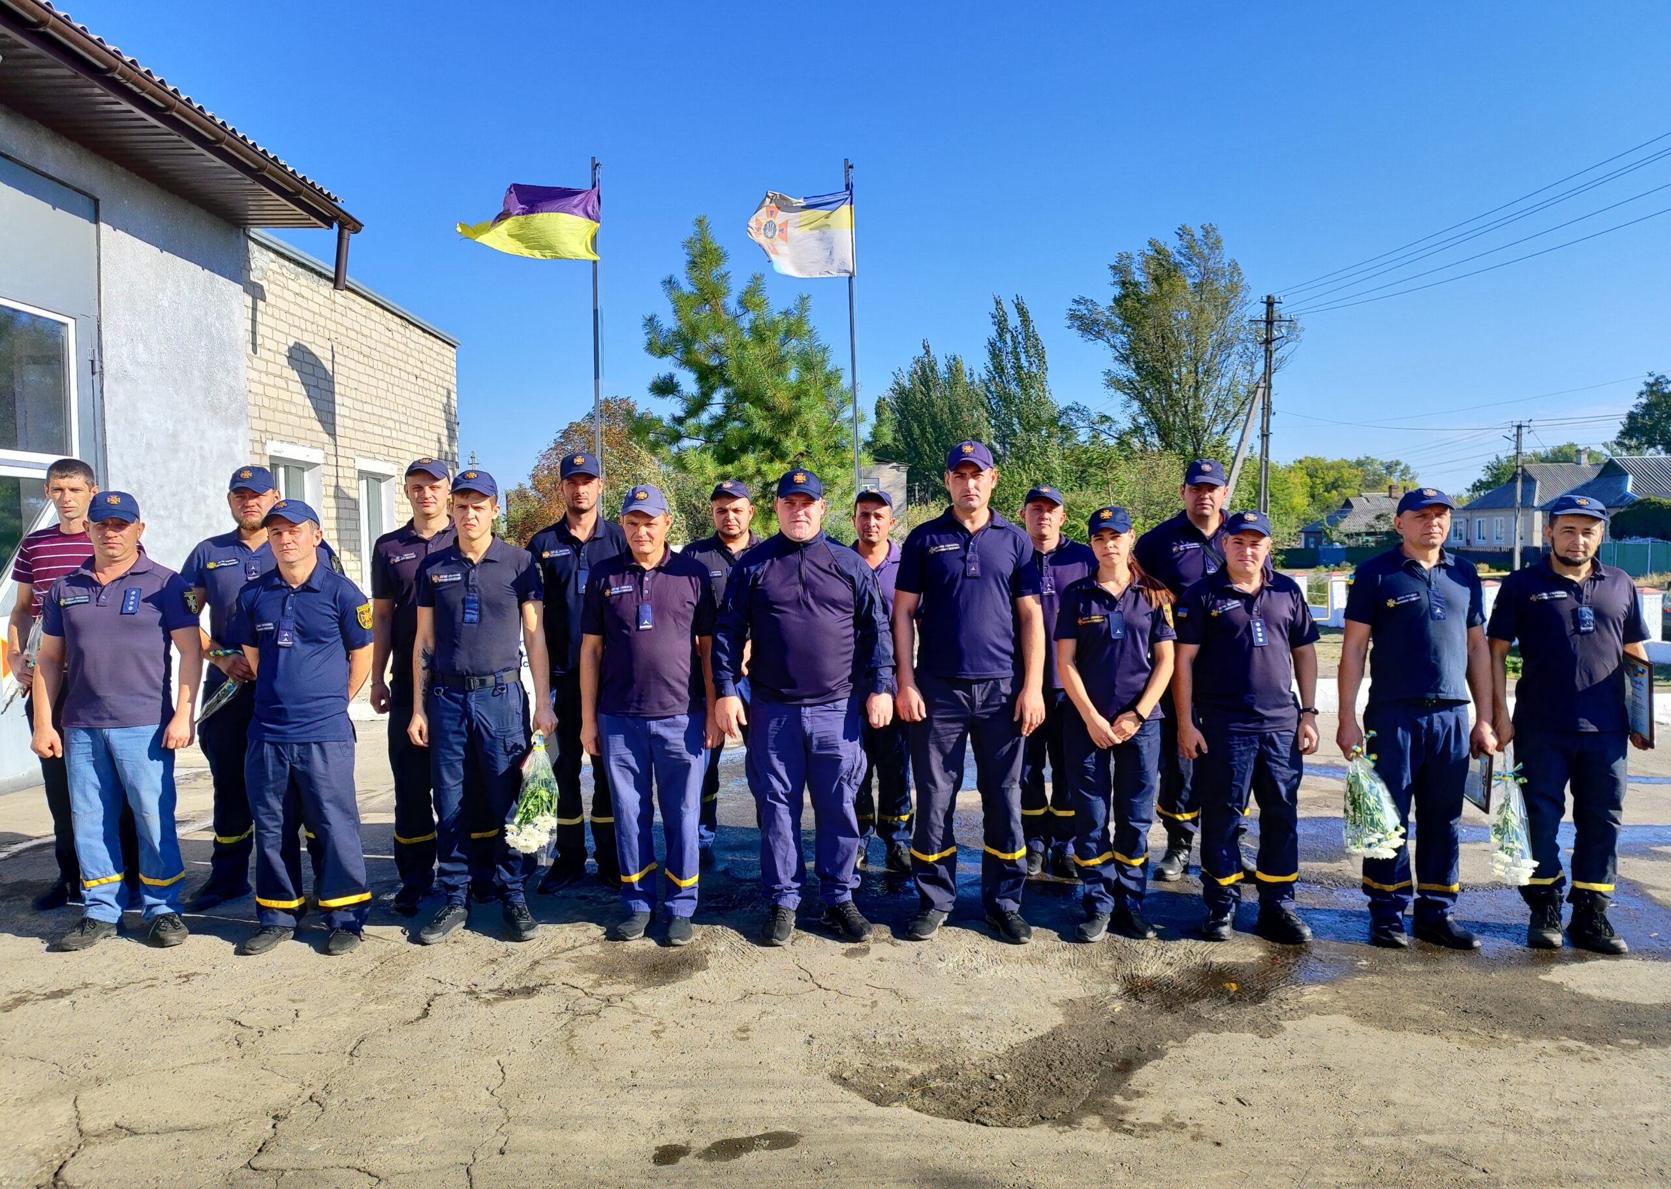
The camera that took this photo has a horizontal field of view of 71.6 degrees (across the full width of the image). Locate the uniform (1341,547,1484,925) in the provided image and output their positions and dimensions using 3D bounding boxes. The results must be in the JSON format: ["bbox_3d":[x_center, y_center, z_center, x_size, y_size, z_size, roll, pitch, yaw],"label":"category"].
[{"bbox_3d":[2.221,0.547,4.445,0.550,1.448,0.320,-1,3,-6],"label":"uniform"}]

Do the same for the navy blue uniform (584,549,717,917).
[{"bbox_3d":[-0.730,0.547,4.548,0.520,1.456,0.310,-1,3,-6],"label":"navy blue uniform"}]

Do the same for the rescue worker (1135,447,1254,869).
[{"bbox_3d":[1.685,0.320,5.313,0.620,1.884,0.400,0,3,7],"label":"rescue worker"}]

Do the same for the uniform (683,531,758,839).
[{"bbox_3d":[-0.510,0.453,5.553,0.510,1.530,0.320,0,3,0],"label":"uniform"}]

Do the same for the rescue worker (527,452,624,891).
[{"bbox_3d":[-1.153,0.326,5.155,0.560,1.916,0.380,-1,3,-10],"label":"rescue worker"}]

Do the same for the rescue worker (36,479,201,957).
[{"bbox_3d":[-2.797,0.469,4.508,0.600,1.739,0.370,-1,3,-7],"label":"rescue worker"}]

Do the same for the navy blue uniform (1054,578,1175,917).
[{"bbox_3d":[1.108,0.584,4.584,0.470,1.330,0.300,0,3,8],"label":"navy blue uniform"}]

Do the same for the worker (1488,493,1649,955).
[{"bbox_3d":[2.786,0.477,4.428,0.570,1.722,0.380,0,3,10],"label":"worker"}]

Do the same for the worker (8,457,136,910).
[{"bbox_3d":[-3.240,0.363,4.903,0.540,1.882,0.380,0,3,-5],"label":"worker"}]

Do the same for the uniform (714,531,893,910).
[{"bbox_3d":[-0.125,0.499,4.531,0.690,1.491,0.380,0,3,-2],"label":"uniform"}]

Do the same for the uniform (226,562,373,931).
[{"bbox_3d":[-2.077,0.578,4.513,0.510,1.440,0.330,0,3,0],"label":"uniform"}]

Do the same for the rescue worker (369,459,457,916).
[{"bbox_3d":[-1.740,0.373,4.940,0.540,1.891,0.360,0,3,-2],"label":"rescue worker"}]

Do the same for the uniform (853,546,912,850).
[{"bbox_3d":[0.175,0.478,5.449,0.520,1.463,0.300,0,3,0],"label":"uniform"}]

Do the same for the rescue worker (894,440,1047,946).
[{"bbox_3d":[0.528,0.371,4.568,0.590,1.942,0.370,0,3,2],"label":"rescue worker"}]

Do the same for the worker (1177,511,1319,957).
[{"bbox_3d":[1.600,0.502,4.544,0.550,1.672,0.360,0,3,4],"label":"worker"}]

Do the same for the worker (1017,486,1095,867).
[{"bbox_3d":[0.998,0.400,5.482,0.530,1.825,0.360,0,3,7],"label":"worker"}]

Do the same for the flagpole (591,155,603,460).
[{"bbox_3d":[-2.609,-1.910,12.721,0.090,5.726,0.080,0,3,0],"label":"flagpole"}]

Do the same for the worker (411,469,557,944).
[{"bbox_3d":[-1.407,0.432,4.581,0.530,1.843,0.360,0,3,0],"label":"worker"}]

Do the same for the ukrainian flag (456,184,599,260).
[{"bbox_3d":[-3.341,-4.035,12.566,1.580,0.823,0.350,0,3,5],"label":"ukrainian flag"}]

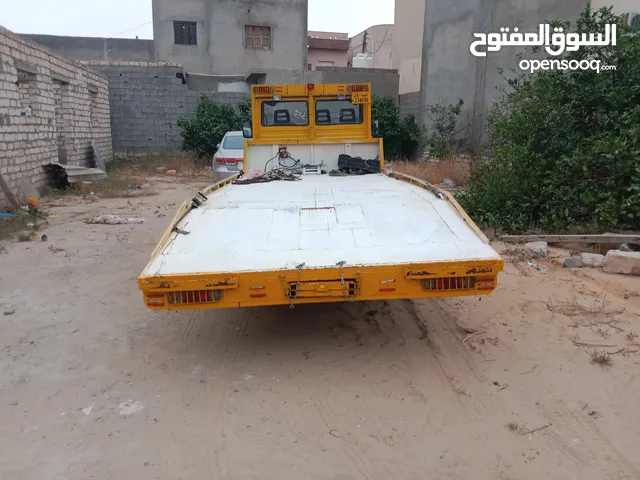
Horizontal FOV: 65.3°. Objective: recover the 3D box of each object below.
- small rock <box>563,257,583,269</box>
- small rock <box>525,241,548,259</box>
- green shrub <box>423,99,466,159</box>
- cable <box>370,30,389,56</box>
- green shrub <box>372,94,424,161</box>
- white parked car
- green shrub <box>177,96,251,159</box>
[{"bbox_3d":[3.010,0.255,5.921,0.200,0.110,0.160,7,14,27],"label":"small rock"},{"bbox_3d":[2.791,0.118,6.394,0.270,0.175,0.200,6,13,24],"label":"small rock"},{"bbox_3d":[4.004,-3.529,15.799,1.450,2.000,1.300,2,12,5],"label":"green shrub"},{"bbox_3d":[3.314,-11.187,28.276,1.200,1.450,0.400,1,12,3],"label":"cable"},{"bbox_3d":[2.342,-3.704,16.585,2.000,2.250,1.900,1,12,3],"label":"green shrub"},{"bbox_3d":[-1.966,-2.317,14.343,1.840,1.470,4.800,-1,14,-8],"label":"white parked car"},{"bbox_3d":[-3.303,-3.664,16.406,2.600,2.250,2.000,-1,12,-10],"label":"green shrub"}]

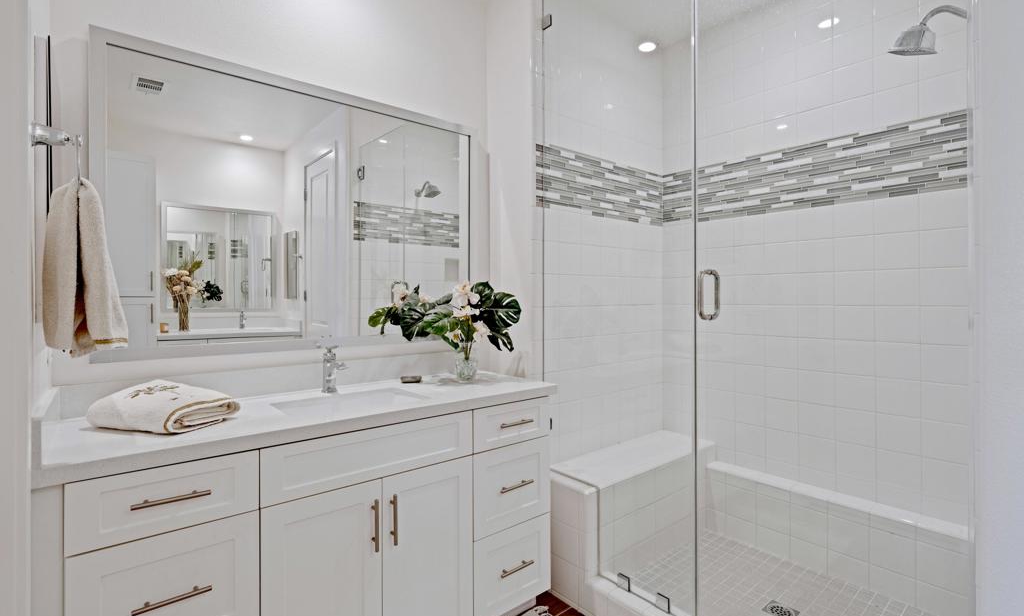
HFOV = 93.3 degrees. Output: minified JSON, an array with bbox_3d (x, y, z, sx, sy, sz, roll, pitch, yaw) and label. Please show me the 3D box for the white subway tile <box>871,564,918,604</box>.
[{"bbox_3d":[1.540,1.120,1.955,0.009,0.110,0.150,-1,1,-40],"label":"white subway tile"}]

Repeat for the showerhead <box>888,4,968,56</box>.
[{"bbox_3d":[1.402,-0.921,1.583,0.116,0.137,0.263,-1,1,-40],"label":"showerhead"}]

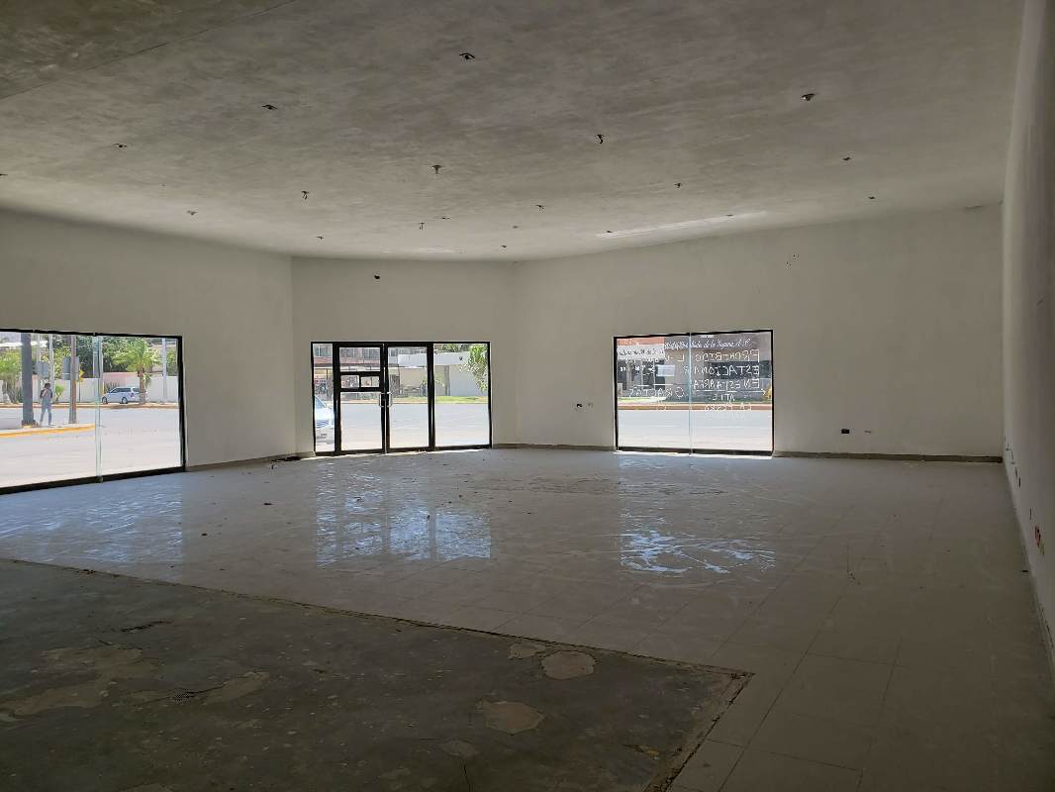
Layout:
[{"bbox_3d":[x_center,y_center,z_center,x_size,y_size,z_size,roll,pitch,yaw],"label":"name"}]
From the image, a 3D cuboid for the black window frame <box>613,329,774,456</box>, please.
[{"bbox_3d":[3.032,-0.046,14.758,3.010,2.216,0.100,-1,1,30],"label":"black window frame"}]

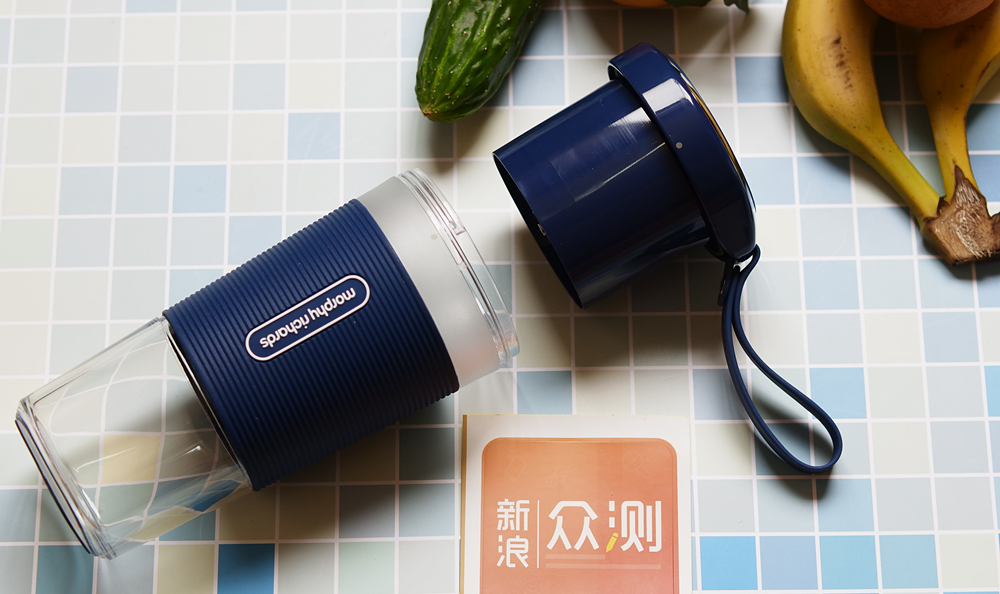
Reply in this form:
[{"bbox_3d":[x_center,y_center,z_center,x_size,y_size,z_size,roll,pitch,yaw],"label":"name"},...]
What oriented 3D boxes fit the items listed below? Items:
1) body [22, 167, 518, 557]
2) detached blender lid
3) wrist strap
[{"bbox_3d":[-0.088,0.028,0.921,0.174,0.082,0.082,-29,77,-8],"label":"body"},{"bbox_3d":[0.048,-0.043,0.945,0.075,0.087,0.087,-29,71,-1],"label":"detached blender lid"},{"bbox_3d":[0.102,0.027,0.945,0.031,0.027,0.088,-22,70,-8],"label":"wrist strap"}]

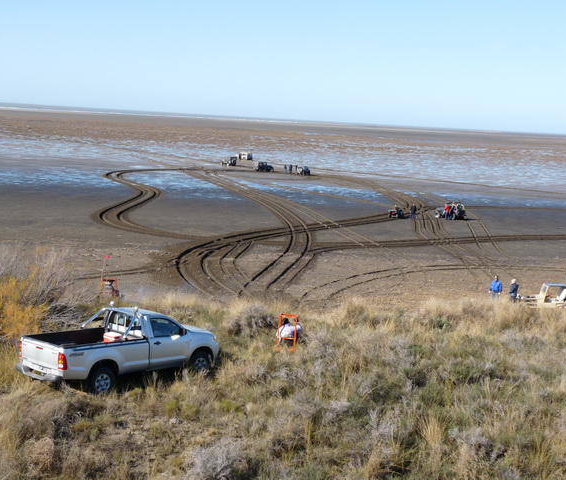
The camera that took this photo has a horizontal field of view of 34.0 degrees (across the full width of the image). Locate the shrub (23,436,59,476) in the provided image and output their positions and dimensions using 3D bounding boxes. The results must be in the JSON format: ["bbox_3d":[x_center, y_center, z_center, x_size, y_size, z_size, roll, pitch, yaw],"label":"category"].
[{"bbox_3d":[-4.102,3.677,15.700,0.560,0.500,0.520,3,7,0],"label":"shrub"}]

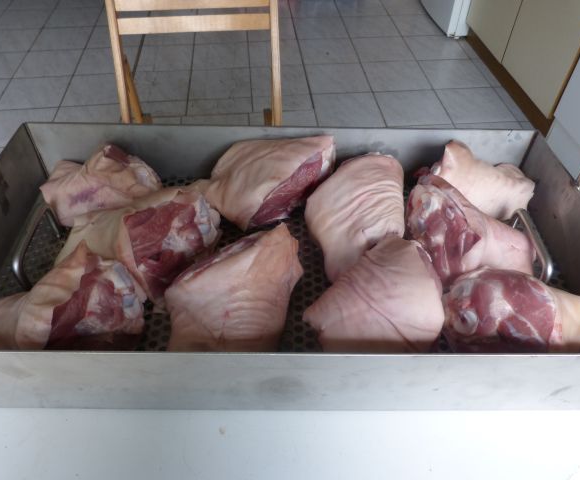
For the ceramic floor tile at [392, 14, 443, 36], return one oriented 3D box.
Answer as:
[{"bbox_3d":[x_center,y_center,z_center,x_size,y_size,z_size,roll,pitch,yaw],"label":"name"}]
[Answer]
[{"bbox_3d":[0.823,-1.358,2.929,0.310,0.010,0.310,-4,48,-4],"label":"ceramic floor tile"}]

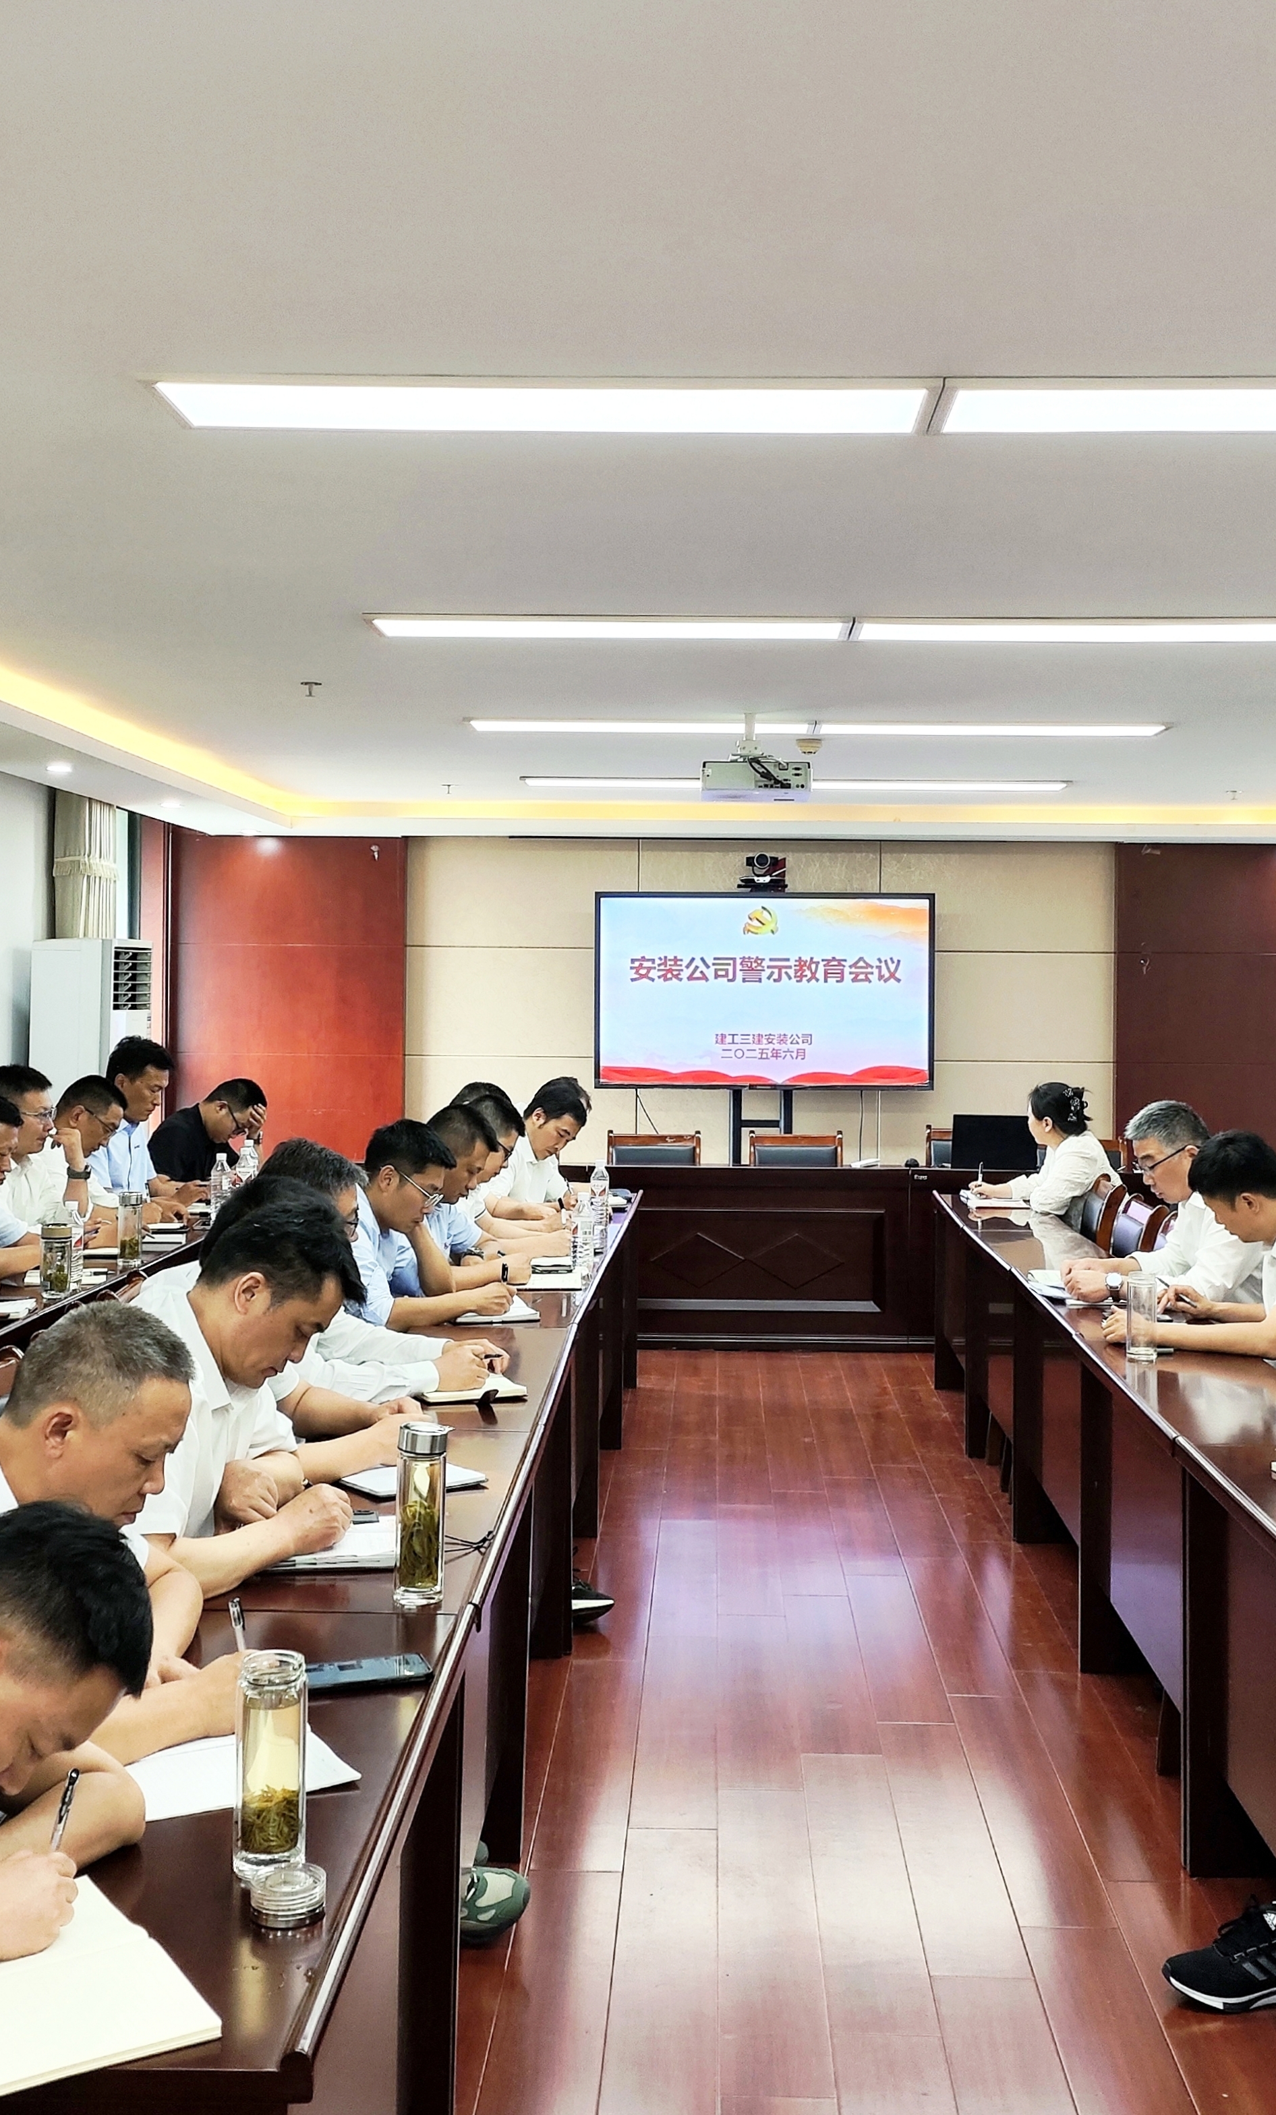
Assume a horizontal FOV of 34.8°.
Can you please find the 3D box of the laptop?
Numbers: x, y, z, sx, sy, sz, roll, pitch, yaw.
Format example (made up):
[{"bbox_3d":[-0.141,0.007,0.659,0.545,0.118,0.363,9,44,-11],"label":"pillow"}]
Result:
[{"bbox_3d":[1.551,0.358,8.932,0.370,0.240,0.280,1,2,2],"label":"laptop"}]

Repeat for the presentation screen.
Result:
[{"bbox_3d":[0.642,-0.329,10.277,1.710,0.990,0.090,1,2,2],"label":"presentation screen"}]

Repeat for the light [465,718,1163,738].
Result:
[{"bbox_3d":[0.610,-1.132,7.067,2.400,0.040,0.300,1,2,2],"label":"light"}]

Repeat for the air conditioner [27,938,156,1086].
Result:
[{"bbox_3d":[-2.126,0.375,7.941,0.330,1.680,0.500,1,2,6],"label":"air conditioner"}]

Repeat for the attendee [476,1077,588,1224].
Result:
[{"bbox_3d":[-0.479,0.713,6.903,0.640,1.280,0.520,2,2,22],"label":"attendee"}]

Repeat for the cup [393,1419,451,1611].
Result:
[{"bbox_3d":[-0.282,0.600,2.666,0.071,0.232,0.071,1,2,0],"label":"cup"}]

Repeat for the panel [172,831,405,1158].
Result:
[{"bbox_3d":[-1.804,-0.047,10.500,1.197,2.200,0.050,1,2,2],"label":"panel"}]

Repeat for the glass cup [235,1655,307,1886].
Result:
[{"bbox_3d":[-0.325,0.630,1.806,0.064,0.195,0.064,1,2,0],"label":"glass cup"}]

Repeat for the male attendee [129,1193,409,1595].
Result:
[{"bbox_3d":[-0.628,0.812,3.036,0.750,1.230,0.570,1,2,7],"label":"male attendee"}]

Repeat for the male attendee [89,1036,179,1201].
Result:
[{"bbox_3d":[-1.819,0.587,7.425,0.750,1.300,0.500,1,2,7],"label":"male attendee"}]

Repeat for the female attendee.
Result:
[{"bbox_3d":[1.529,0.725,7.575,0.640,1.260,0.500,1,2,17],"label":"female attendee"}]

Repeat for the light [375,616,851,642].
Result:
[{"bbox_3d":[-0.064,-1.095,5.102,1.200,0.050,0.300,1,2,2],"label":"light"}]

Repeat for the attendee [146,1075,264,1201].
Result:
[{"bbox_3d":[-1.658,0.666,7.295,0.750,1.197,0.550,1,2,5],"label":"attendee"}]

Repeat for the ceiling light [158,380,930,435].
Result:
[{"bbox_3d":[-0.143,-1.024,3.178,1.200,0.040,0.300,1,2,2],"label":"ceiling light"}]

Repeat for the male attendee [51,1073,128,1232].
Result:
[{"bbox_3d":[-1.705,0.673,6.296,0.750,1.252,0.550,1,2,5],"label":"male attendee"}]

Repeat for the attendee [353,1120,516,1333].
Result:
[{"bbox_3d":[-0.557,0.754,4.904,0.750,1.214,0.560,1,2,4],"label":"attendee"}]

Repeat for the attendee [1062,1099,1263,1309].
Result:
[{"bbox_3d":[1.470,0.740,5.327,0.750,1.260,0.560,0,2,-5],"label":"attendee"}]

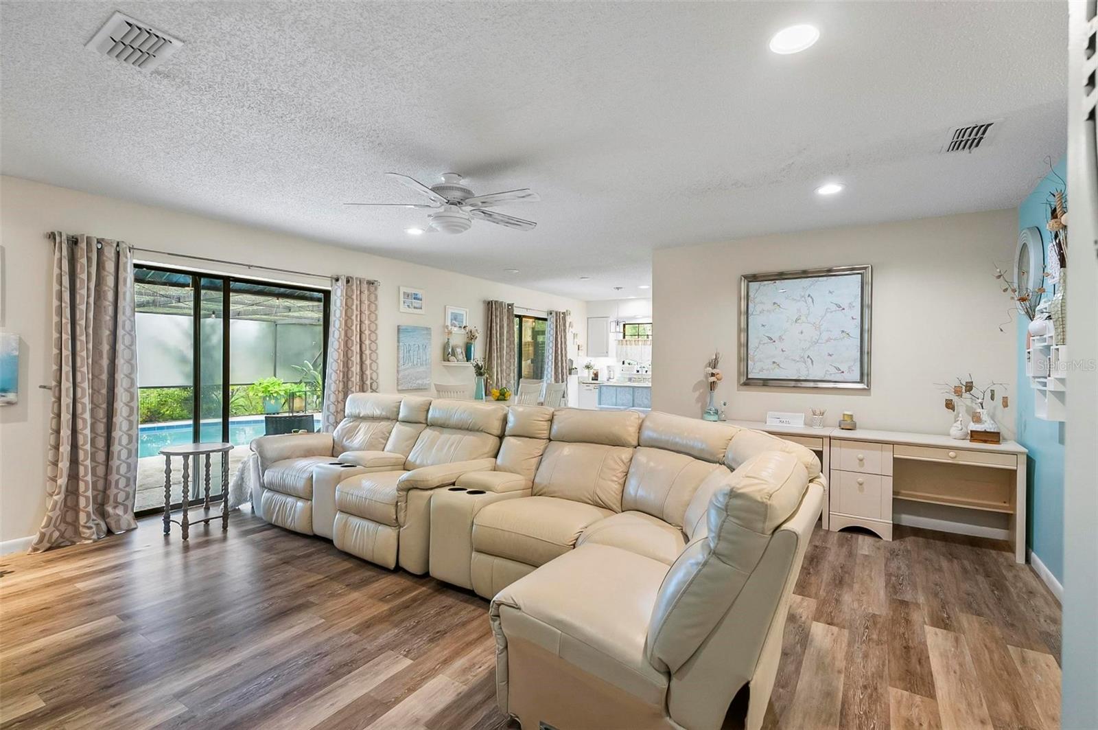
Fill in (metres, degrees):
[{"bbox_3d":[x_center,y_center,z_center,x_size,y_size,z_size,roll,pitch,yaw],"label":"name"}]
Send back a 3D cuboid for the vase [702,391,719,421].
[{"bbox_3d":[1.505,0.389,4.526,0.140,0.275,0.140,0,0,30],"label":"vase"}]

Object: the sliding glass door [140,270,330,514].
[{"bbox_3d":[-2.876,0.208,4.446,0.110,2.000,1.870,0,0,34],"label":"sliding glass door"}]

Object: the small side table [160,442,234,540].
[{"bbox_3d":[-2.600,0.922,3.608,0.460,0.615,0.460,0,0,34],"label":"small side table"}]

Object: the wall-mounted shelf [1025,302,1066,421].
[{"bbox_3d":[2.606,-0.017,2.500,0.120,0.600,0.580,0,0,34],"label":"wall-mounted shelf"}]

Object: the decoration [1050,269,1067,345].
[{"bbox_3d":[2.511,-0.277,2.366,0.115,0.350,0.115,0,0,34],"label":"decoration"}]

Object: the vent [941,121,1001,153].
[{"bbox_3d":[2.147,-1.160,2.491,0.190,0.025,0.340,0,0,32],"label":"vent"}]

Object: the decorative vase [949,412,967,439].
[{"bbox_3d":[3.035,0.445,3.615,0.110,0.195,0.110,0,0,30],"label":"decorative vase"}]

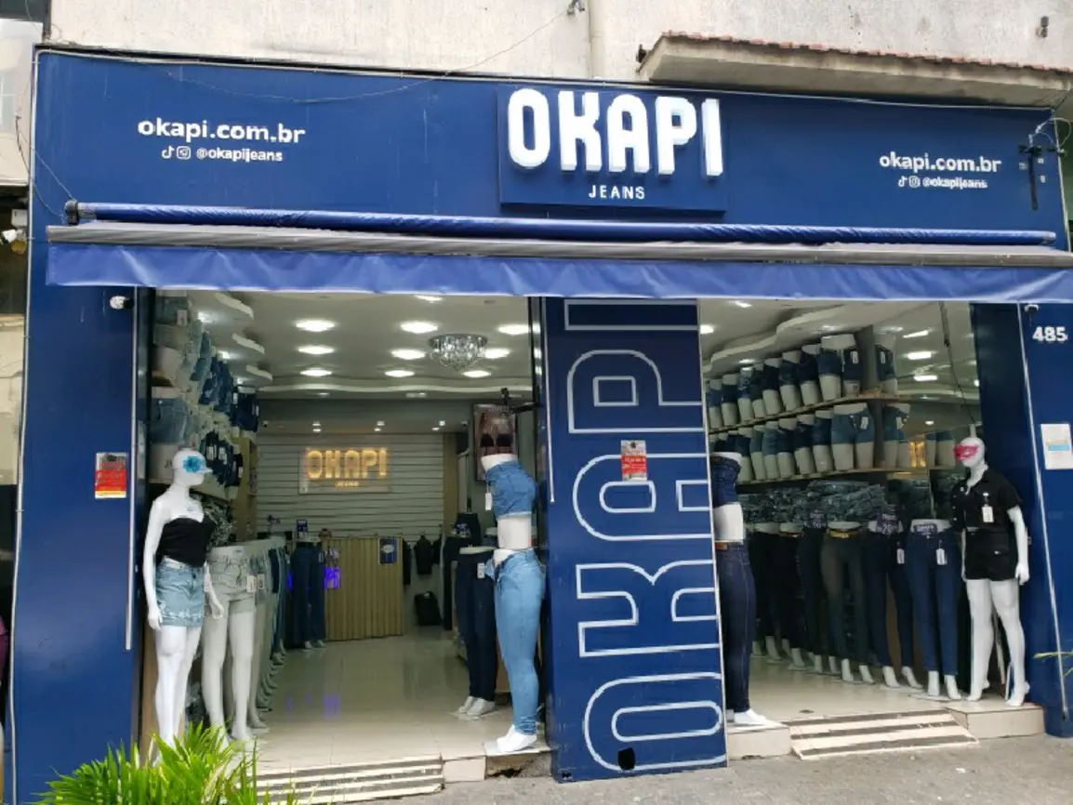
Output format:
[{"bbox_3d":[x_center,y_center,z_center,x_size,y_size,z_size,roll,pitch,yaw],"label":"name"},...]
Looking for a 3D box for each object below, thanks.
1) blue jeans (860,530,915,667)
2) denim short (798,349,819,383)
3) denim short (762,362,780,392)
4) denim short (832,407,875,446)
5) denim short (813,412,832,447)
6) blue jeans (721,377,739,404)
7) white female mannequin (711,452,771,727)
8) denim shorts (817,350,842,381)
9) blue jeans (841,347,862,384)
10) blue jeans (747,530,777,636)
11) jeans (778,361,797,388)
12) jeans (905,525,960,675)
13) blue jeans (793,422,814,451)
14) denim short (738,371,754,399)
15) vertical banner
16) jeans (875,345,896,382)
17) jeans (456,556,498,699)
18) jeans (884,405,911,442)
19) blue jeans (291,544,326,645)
[{"bbox_3d":[2.576,1.419,5.871,0.380,0.960,0.280,-3,-7,10],"label":"blue jeans"},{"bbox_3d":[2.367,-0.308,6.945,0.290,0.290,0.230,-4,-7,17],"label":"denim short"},{"bbox_3d":[2.367,-0.251,7.906,0.340,0.300,0.250,-4,-7,12],"label":"denim short"},{"bbox_3d":[2.620,0.204,6.661,0.350,0.310,0.240,-4,-7,16],"label":"denim short"},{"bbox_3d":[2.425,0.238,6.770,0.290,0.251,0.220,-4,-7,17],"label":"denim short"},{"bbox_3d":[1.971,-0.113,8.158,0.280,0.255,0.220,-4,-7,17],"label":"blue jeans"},{"bbox_3d":[1.211,1.145,5.022,0.350,1.620,0.350,-1,-7,-5],"label":"white female mannequin"},{"bbox_3d":[2.555,-0.321,6.867,0.330,0.290,0.250,-4,-7,12],"label":"denim shorts"},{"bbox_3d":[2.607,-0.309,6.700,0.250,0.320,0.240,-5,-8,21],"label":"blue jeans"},{"bbox_3d":[2.069,1.600,7.098,0.350,0.940,0.270,-4,-7,17],"label":"blue jeans"},{"bbox_3d":[2.426,-0.267,7.579,0.340,0.270,0.250,-4,-7,12],"label":"jeans"},{"bbox_3d":[2.650,1.311,5.420,0.360,1.000,0.250,-3,-8,2],"label":"jeans"},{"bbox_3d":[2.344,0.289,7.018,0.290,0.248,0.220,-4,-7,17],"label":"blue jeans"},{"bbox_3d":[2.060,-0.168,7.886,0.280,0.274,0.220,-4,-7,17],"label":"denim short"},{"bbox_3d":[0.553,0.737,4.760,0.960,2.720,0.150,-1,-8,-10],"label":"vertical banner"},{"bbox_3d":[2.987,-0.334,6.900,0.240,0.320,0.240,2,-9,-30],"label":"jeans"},{"bbox_3d":[-0.402,1.523,5.550,0.340,1.000,0.250,-7,-9,31],"label":"jeans"},{"bbox_3d":[3.033,0.175,6.751,0.340,0.310,0.240,3,-9,-37],"label":"jeans"},{"bbox_3d":[-2.373,1.994,8.413,0.370,1.000,0.270,1,-8,-25],"label":"blue jeans"}]

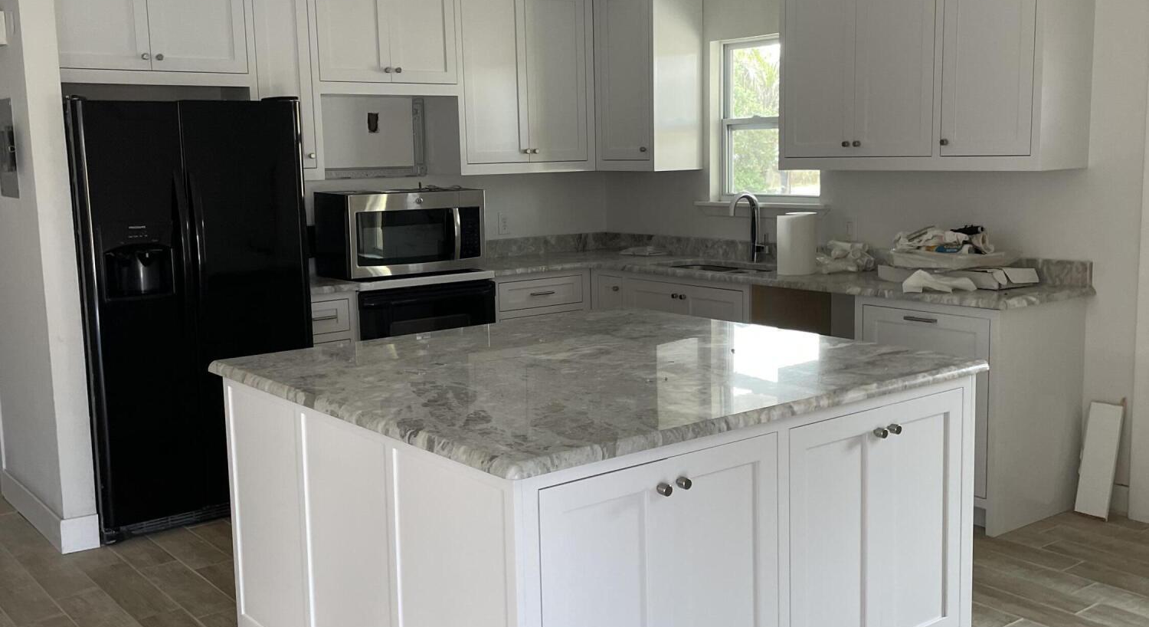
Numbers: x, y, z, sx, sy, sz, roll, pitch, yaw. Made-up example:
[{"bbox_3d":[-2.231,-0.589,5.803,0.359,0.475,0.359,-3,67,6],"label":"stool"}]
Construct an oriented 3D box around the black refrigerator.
[{"bbox_3d":[-1.727,-0.037,5.024,0.902,1.759,0.811,-7,10,-37],"label":"black refrigerator"}]

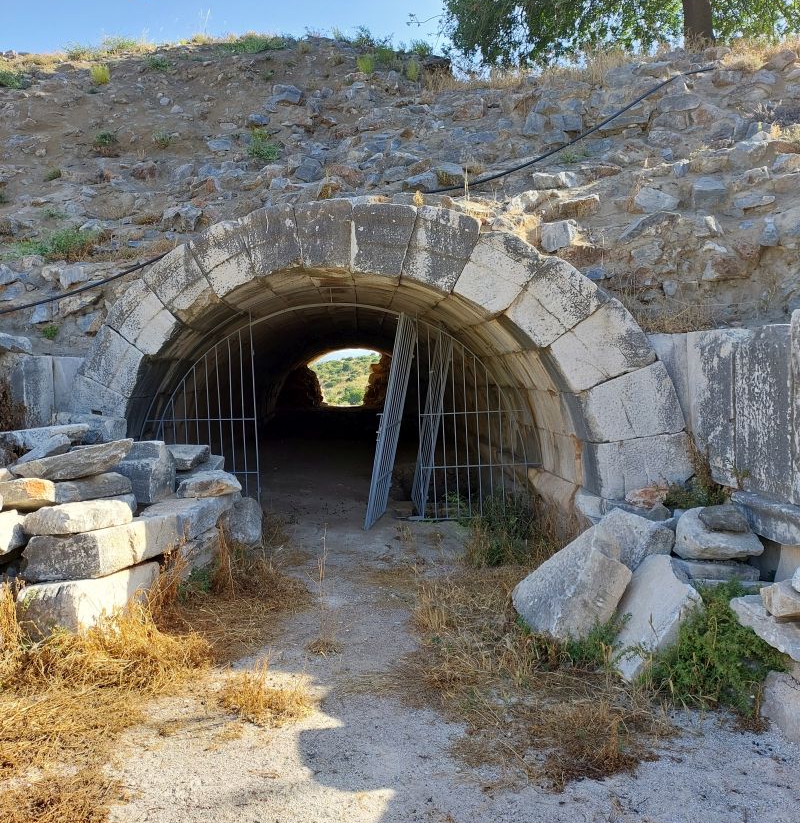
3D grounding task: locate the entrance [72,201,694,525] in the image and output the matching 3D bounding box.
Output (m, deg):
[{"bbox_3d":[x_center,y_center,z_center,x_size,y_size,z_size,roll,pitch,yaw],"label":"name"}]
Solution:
[{"bbox_3d":[-0.145,-0.394,8.100,5.500,2.950,1.500,-2,3,10],"label":"entrance"}]

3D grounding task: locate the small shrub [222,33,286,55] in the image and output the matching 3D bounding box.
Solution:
[{"bbox_3d":[-2.139,-5.373,12.600,0.920,0.300,0.500,-2,3,0],"label":"small shrub"}]

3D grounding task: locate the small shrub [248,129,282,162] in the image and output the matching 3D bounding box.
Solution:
[{"bbox_3d":[-1.741,-3.448,11.200,0.430,0.380,0.400,-2,2,-2],"label":"small shrub"}]

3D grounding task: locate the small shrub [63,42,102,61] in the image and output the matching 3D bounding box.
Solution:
[{"bbox_3d":[-5.071,-5.753,13.800,0.540,0.260,0.420,-2,2,-2],"label":"small shrub"}]

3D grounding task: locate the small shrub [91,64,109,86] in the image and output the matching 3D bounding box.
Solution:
[{"bbox_3d":[-4.130,-4.633,11.900,0.270,0.290,0.260,-2,3,0],"label":"small shrub"}]

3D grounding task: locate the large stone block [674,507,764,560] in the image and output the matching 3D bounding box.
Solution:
[{"bbox_3d":[2.210,0.841,6.000,0.550,0.280,0.420,-2,2,-2],"label":"large stone block"}]

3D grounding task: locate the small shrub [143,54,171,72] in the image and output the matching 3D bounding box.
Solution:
[{"bbox_3d":[-3.721,-5.320,13.200,0.420,0.270,0.360,-2,2,-2],"label":"small shrub"}]

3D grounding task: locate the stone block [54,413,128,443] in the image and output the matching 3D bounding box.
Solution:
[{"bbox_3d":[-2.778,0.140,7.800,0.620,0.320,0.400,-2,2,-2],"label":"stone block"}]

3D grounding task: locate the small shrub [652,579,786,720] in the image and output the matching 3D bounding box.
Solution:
[{"bbox_3d":[1.577,1.144,4.300,0.620,0.540,0.580,-1,2,20],"label":"small shrub"}]

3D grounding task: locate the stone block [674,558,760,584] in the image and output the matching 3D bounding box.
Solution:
[{"bbox_3d":[2.072,1.034,5.650,0.530,0.150,0.360,-2,3,5],"label":"stone block"}]

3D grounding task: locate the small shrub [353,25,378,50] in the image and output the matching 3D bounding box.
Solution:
[{"bbox_3d":[-0.488,-5.287,12.200,0.360,0.350,0.330,-2,3,0],"label":"small shrub"}]

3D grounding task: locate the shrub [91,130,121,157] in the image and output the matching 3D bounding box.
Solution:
[{"bbox_3d":[-3.344,-3.043,9.800,0.330,0.290,0.290,-2,3,0],"label":"shrub"}]

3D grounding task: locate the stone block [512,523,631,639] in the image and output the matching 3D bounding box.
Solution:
[{"bbox_3d":[1.037,1.024,5.250,0.670,0.480,0.420,-38,-15,2],"label":"stone block"}]

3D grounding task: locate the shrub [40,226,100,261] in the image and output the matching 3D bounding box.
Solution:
[{"bbox_3d":[-3.655,-1.864,9.600,0.610,0.340,0.460,-2,2,-2],"label":"shrub"}]

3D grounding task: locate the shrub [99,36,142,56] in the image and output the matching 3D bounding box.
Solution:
[{"bbox_3d":[-4.462,-5.833,13.800,0.650,0.280,0.480,-2,2,-2],"label":"shrub"}]

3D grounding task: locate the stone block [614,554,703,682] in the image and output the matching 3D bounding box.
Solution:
[{"bbox_3d":[1.393,1.105,4.650,0.430,0.500,0.580,-2,3,10],"label":"stone block"}]

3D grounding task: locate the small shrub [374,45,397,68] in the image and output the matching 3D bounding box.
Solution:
[{"bbox_3d":[-0.192,-4.689,11.400,0.290,0.310,0.280,-2,3,0],"label":"small shrub"}]

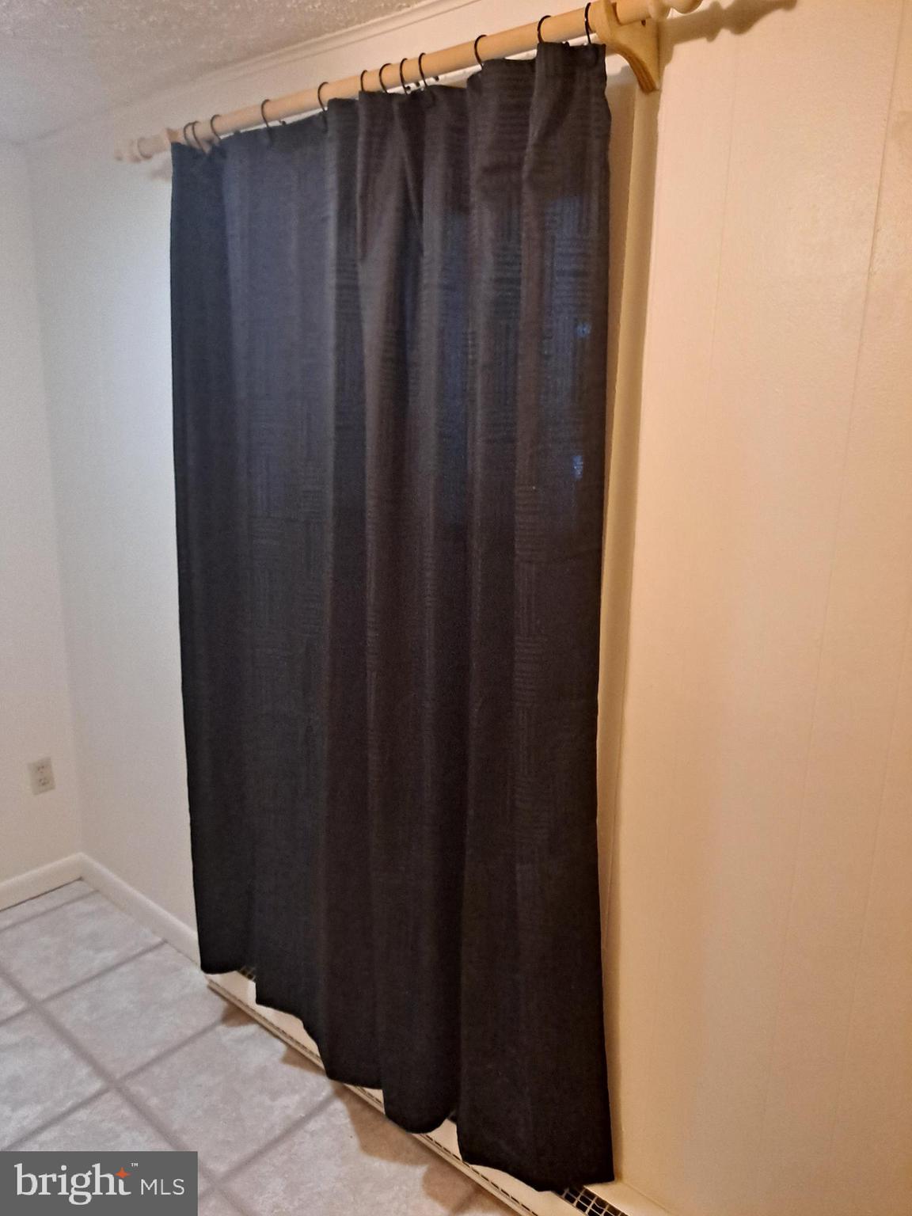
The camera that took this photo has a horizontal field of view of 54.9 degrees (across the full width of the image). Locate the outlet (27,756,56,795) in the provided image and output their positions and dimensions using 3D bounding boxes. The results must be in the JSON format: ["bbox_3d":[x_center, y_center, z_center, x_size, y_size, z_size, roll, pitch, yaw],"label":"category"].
[{"bbox_3d":[-1.362,0.558,2.897,0.012,0.115,0.071,12,17,39],"label":"outlet"}]

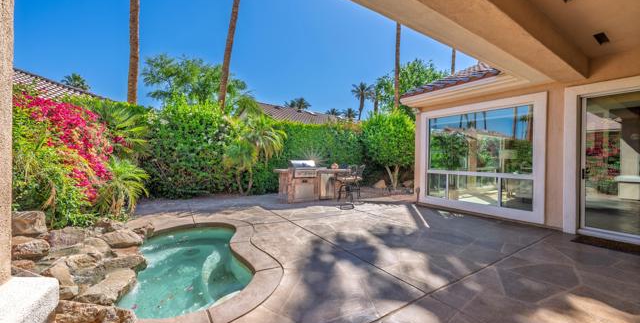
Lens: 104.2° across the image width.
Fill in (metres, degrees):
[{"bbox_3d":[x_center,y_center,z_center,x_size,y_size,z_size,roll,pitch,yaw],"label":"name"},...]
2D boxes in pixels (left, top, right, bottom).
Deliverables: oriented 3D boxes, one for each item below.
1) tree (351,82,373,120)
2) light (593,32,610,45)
[{"bbox_3d":[6.412,-5.437,38.000,3.500,13.000,3.500,1,0,0],"label":"tree"},{"bbox_3d":[4.120,-1.810,3.630,0.450,0.060,0.100,0,0,-33],"label":"light"}]

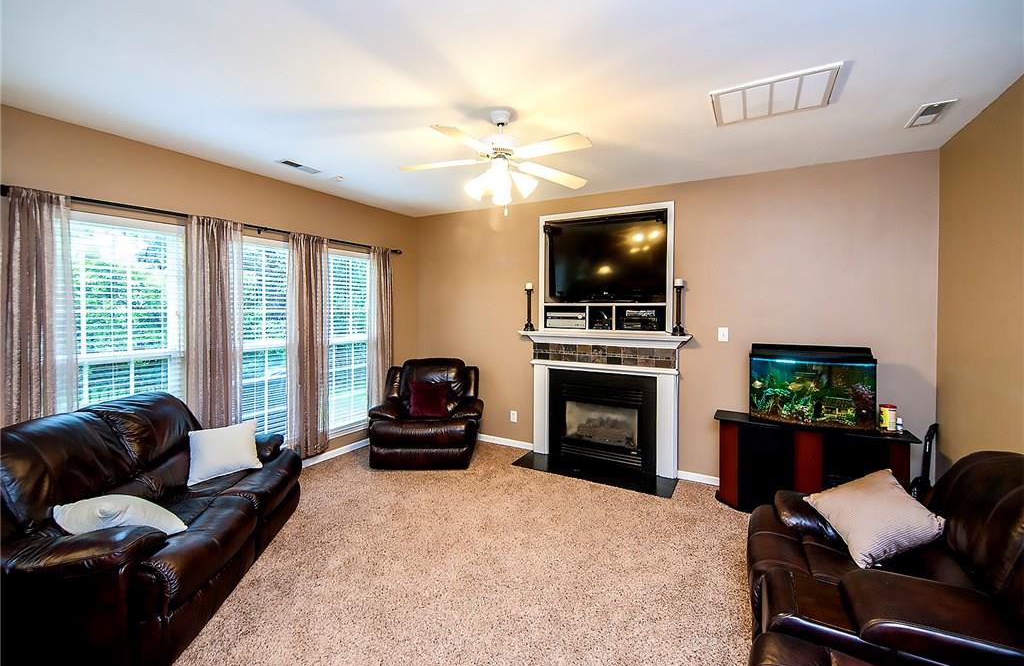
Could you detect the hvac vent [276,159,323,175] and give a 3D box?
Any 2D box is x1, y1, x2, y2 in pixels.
[{"bbox_3d":[-1.703,-1.334,3.344,0.140,0.020,0.310,2,4,29],"label":"hvac vent"}]

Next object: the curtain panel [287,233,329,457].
[{"bbox_3d":[-1.912,0.137,3.970,0.110,2.106,0.390,2,4,29],"label":"curtain panel"}]

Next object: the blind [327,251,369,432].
[{"bbox_3d":[-1.736,0.071,4.463,0.060,1.866,0.690,2,4,29],"label":"blind"}]

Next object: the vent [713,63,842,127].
[{"bbox_3d":[1.353,-1.217,2.160,0.540,0.030,0.460,2,4,29],"label":"vent"}]

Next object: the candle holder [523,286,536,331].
[{"bbox_3d":[0.186,-0.270,4.326,0.115,0.494,0.115,2,4,29],"label":"candle holder"}]

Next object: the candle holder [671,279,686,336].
[{"bbox_3d":[1.457,-0.223,3.614,0.115,0.487,0.115,2,4,29],"label":"candle holder"}]

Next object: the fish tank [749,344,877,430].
[{"bbox_3d":[2.211,0.380,3.111,0.735,0.590,0.320,2,4,29],"label":"fish tank"}]

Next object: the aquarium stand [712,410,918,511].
[{"bbox_3d":[2.179,1.032,3.105,1.190,0.690,0.360,2,4,29],"label":"aquarium stand"}]

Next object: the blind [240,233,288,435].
[{"bbox_3d":[-2.189,0.120,3.658,0.060,1.866,0.690,2,4,29],"label":"blind"}]

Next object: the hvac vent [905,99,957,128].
[{"bbox_3d":[2.343,-1.220,2.318,0.145,0.025,0.310,2,4,29],"label":"hvac vent"}]

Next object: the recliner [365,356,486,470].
[{"bbox_3d":[-0.834,0.793,4.406,1.060,0.985,0.920,0,4,2],"label":"recliner"}]

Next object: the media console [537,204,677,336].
[{"bbox_3d":[0.937,-0.602,4.142,1.322,1.189,0.320,2,4,29],"label":"media console"}]

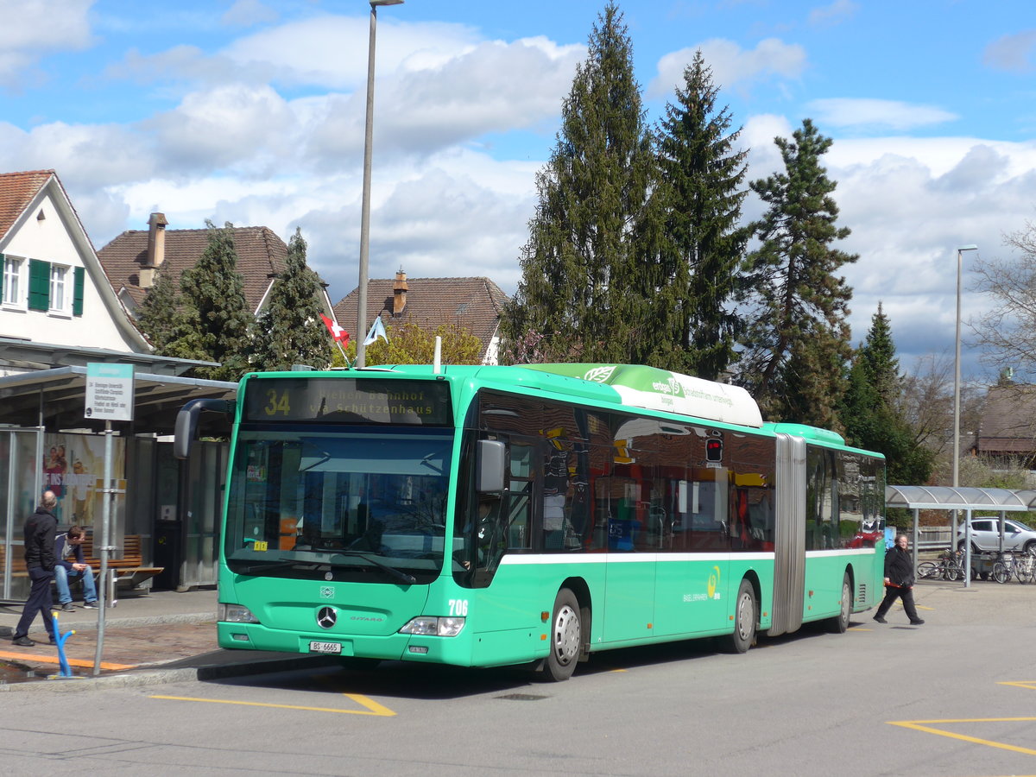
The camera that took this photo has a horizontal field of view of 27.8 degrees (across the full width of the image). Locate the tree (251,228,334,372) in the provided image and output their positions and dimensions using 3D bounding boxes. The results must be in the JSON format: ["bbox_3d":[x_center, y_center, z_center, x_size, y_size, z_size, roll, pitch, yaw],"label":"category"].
[{"bbox_3d":[-6.826,0.203,61.702,2.700,9.910,2.700,2,-3,0],"label":"tree"}]

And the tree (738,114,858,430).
[{"bbox_3d":[9.532,-1.568,72.528,4.300,15.700,4.300,2,-3,0],"label":"tree"}]

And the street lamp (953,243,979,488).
[{"bbox_3d":[13.262,0.749,62.696,0.750,10.110,0.250,2,-3,0],"label":"street lamp"}]

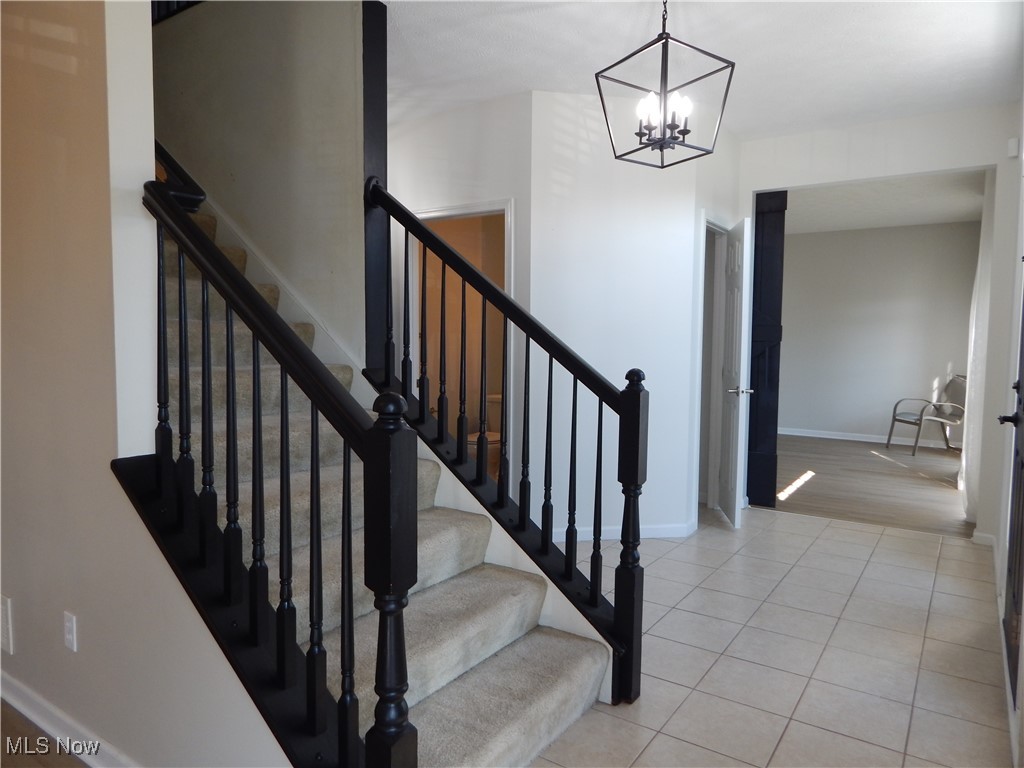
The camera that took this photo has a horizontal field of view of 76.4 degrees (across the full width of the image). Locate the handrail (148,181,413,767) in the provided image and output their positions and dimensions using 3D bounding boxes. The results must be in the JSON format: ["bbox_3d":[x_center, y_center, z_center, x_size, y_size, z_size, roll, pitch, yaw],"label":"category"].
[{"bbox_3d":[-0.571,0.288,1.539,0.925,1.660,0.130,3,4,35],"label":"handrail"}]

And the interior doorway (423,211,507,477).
[{"bbox_3d":[-0.310,-0.062,4.312,0.740,2.040,0.120,3,4,35],"label":"interior doorway"}]

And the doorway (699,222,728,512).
[{"bbox_3d":[1.391,-0.068,4.558,0.120,2.040,0.670,3,4,35],"label":"doorway"}]

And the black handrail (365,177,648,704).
[{"bbox_3d":[-0.092,0.086,2.551,1.310,1.950,0.110,3,4,35],"label":"black handrail"}]

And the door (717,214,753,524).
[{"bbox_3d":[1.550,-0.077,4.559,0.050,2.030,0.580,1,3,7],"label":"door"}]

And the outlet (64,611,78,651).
[{"bbox_3d":[-1.292,0.724,1.902,0.073,0.113,0.010,3,4,35],"label":"outlet"}]

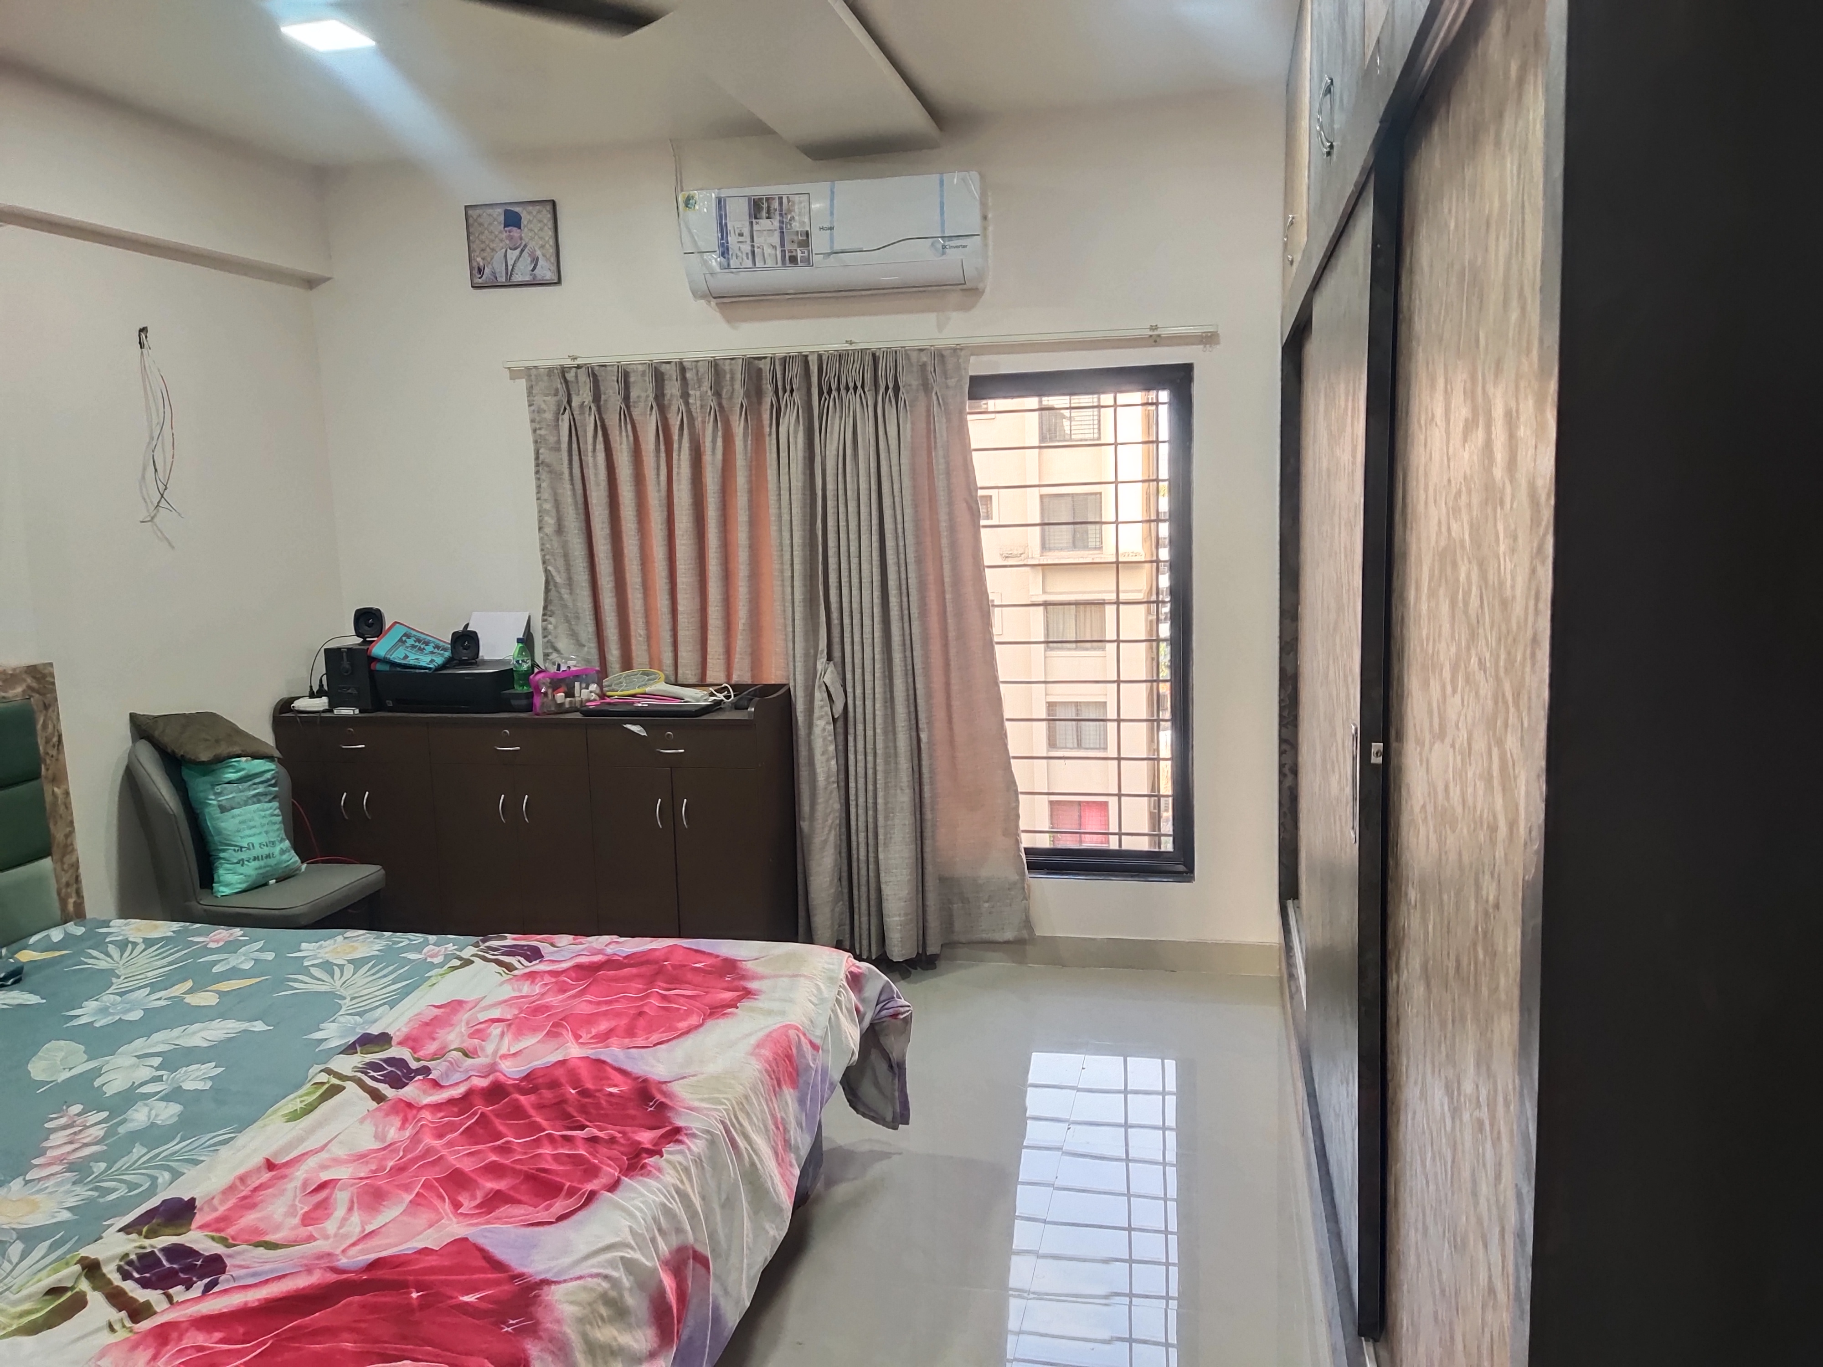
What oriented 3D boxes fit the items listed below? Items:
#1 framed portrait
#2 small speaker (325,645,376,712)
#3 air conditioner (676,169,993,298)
[{"bbox_3d":[-1.396,-1.532,4.225,0.342,0.278,0.022,0,8,12],"label":"framed portrait"},{"bbox_3d":[-1.940,-0.025,4.317,0.167,0.229,0.213,-1,8,8],"label":"small speaker"},{"bbox_3d":[-0.240,-1.420,3.905,0.957,0.324,0.218,0,8,12],"label":"air conditioner"}]

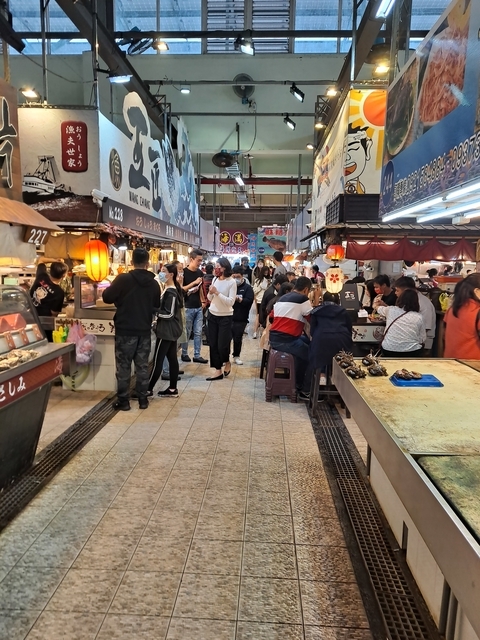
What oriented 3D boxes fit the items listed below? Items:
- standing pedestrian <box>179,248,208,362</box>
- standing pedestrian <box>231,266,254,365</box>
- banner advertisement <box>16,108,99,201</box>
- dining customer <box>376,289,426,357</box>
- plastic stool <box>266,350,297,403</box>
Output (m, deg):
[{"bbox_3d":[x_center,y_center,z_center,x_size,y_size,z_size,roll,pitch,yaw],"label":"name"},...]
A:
[{"bbox_3d":[-0.732,-0.238,7.218,0.420,1.820,0.500,7,9,39],"label":"standing pedestrian"},{"bbox_3d":[-0.008,-0.100,7.197,0.520,1.570,0.420,5,8,28],"label":"standing pedestrian"},{"bbox_3d":[-1.978,-1.801,4.876,0.890,1.000,0.060,1,7,3],"label":"banner advertisement"},{"bbox_3d":[1.731,0.289,4.768,0.500,1.240,0.700,-2,8,-17],"label":"dining customer"},{"bbox_3d":[0.482,0.636,5.277,0.360,0.600,0.360,0,7,-2],"label":"plastic stool"}]

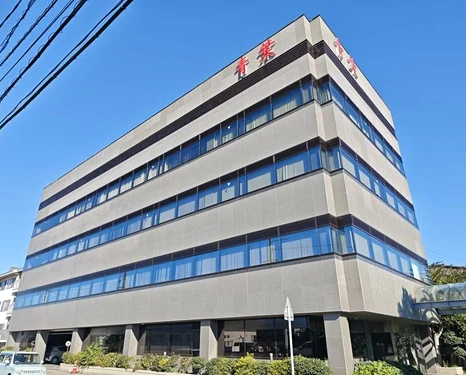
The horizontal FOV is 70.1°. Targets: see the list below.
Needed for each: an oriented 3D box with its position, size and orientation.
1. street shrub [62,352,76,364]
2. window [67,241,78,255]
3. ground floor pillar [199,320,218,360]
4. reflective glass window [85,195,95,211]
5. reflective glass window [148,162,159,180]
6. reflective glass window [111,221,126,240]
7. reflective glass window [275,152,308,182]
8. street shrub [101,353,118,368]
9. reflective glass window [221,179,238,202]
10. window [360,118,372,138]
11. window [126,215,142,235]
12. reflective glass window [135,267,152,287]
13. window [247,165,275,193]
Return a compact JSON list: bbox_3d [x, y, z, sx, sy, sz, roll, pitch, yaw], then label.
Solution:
[{"bbox_3d":[-10.102,10.501,20.400,0.700,0.680,0.700,-20,-32,37],"label":"street shrub"},{"bbox_3d":[-13.880,5.286,28.860,1.790,1.140,0.120,-20,-32,37],"label":"window"},{"bbox_3d":[-1.124,7.575,15.626,0.588,2.415,0.564,-20,-32,37],"label":"ground floor pillar"},{"bbox_3d":[-13.413,1.545,31.198,1.524,1.257,0.120,-21,-32,37],"label":"reflective glass window"},{"bbox_3d":[-5.642,-1.093,23.382,1.257,1.116,0.100,-20,-32,37],"label":"reflective glass window"},{"bbox_3d":[-8.778,3.393,25.793,1.778,1.143,0.120,-21,-32,37],"label":"reflective glass window"},{"bbox_3d":[2.685,-0.857,14.987,1.736,1.056,0.100,-21,-32,37],"label":"reflective glass window"},{"bbox_3d":[-7.171,10.063,19.290,0.660,0.750,0.620,-20,-32,37],"label":"street shrub"},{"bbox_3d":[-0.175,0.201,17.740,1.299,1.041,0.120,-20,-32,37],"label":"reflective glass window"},{"bbox_3d":[7.511,-3.240,18.755,0.100,1.116,1.246,-20,-32,37],"label":"window"},{"bbox_3d":[-7.368,2.844,24.678,1.905,1.156,0.120,-21,-32,37],"label":"window"},{"bbox_3d":[-5.550,5.582,20.578,1.790,1.140,0.120,-20,-32,37],"label":"reflective glass window"},{"bbox_3d":[1.507,-0.420,17.569,1.892,1.130,0.120,-21,-32,37],"label":"window"}]

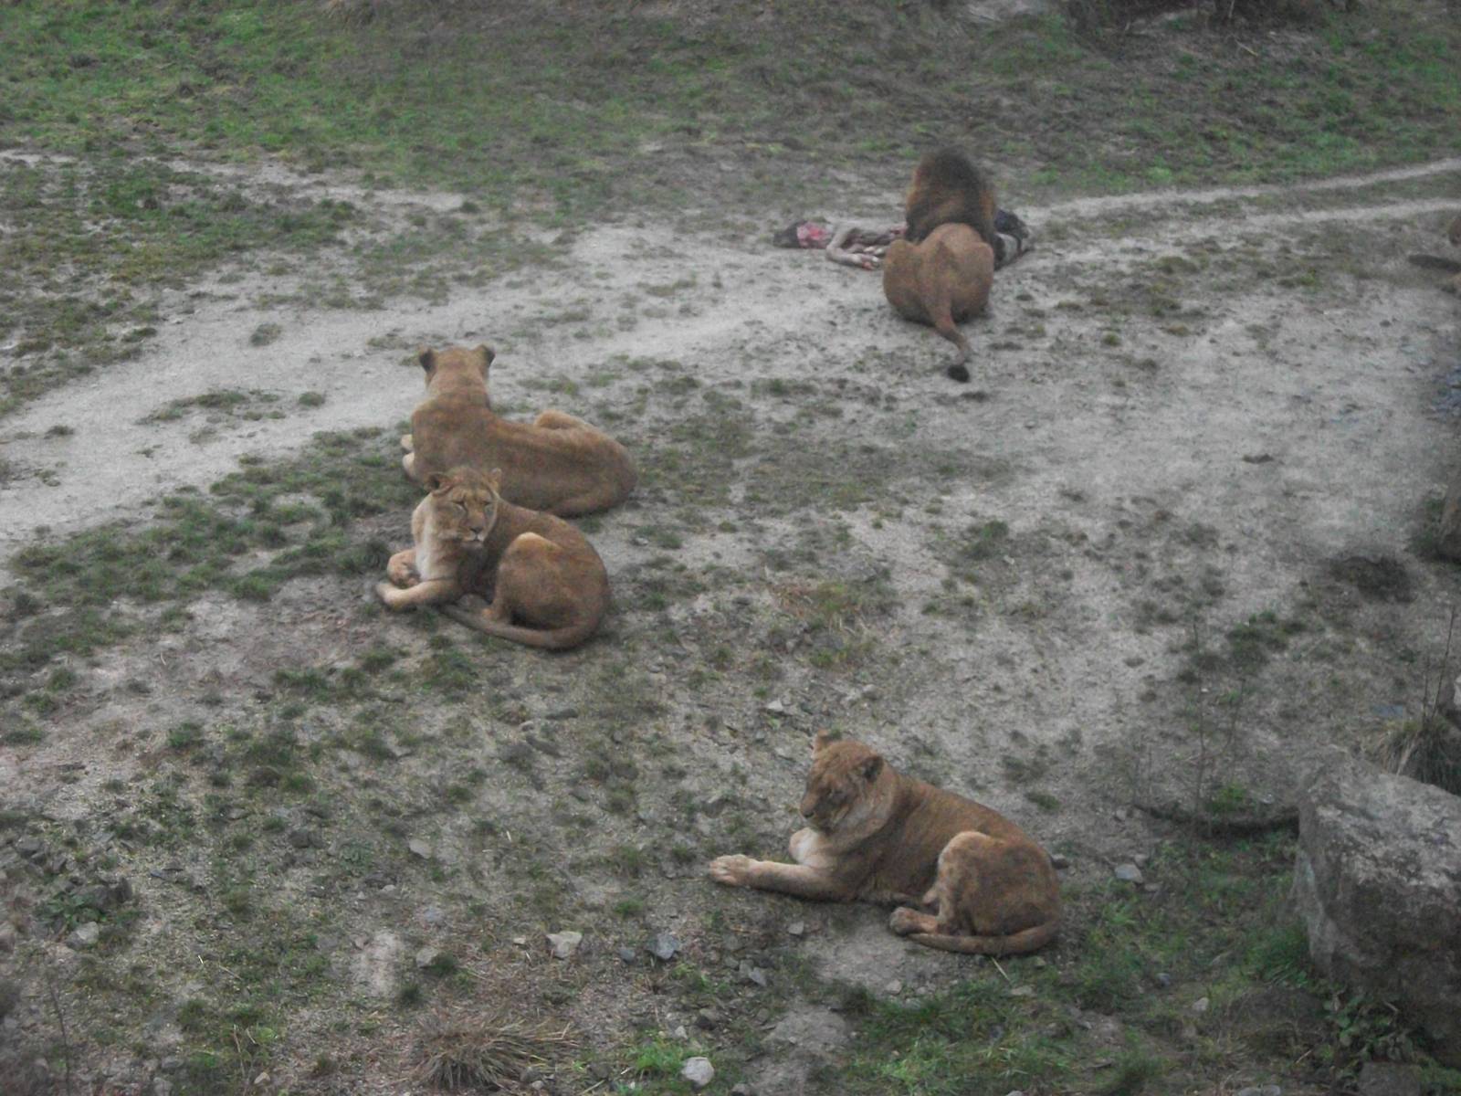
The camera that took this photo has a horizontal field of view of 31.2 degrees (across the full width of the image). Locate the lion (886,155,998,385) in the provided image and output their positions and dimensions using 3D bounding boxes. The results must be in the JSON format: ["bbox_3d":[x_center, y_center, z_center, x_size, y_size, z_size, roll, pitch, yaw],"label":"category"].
[{"bbox_3d":[1.209,-1.718,14.927,0.650,0.800,2.200,4,26,7],"label":"lion"}]

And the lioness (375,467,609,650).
[{"bbox_3d":[-1.058,-0.062,11.635,1.180,0.710,0.610,12,28,22],"label":"lioness"}]

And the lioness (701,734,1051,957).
[{"bbox_3d":[0.633,0.947,9.555,1.360,0.720,0.610,12,28,22],"label":"lioness"}]

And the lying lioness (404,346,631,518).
[{"bbox_3d":[-0.972,-0.651,12.831,1.370,0.720,0.600,12,28,22],"label":"lying lioness"}]

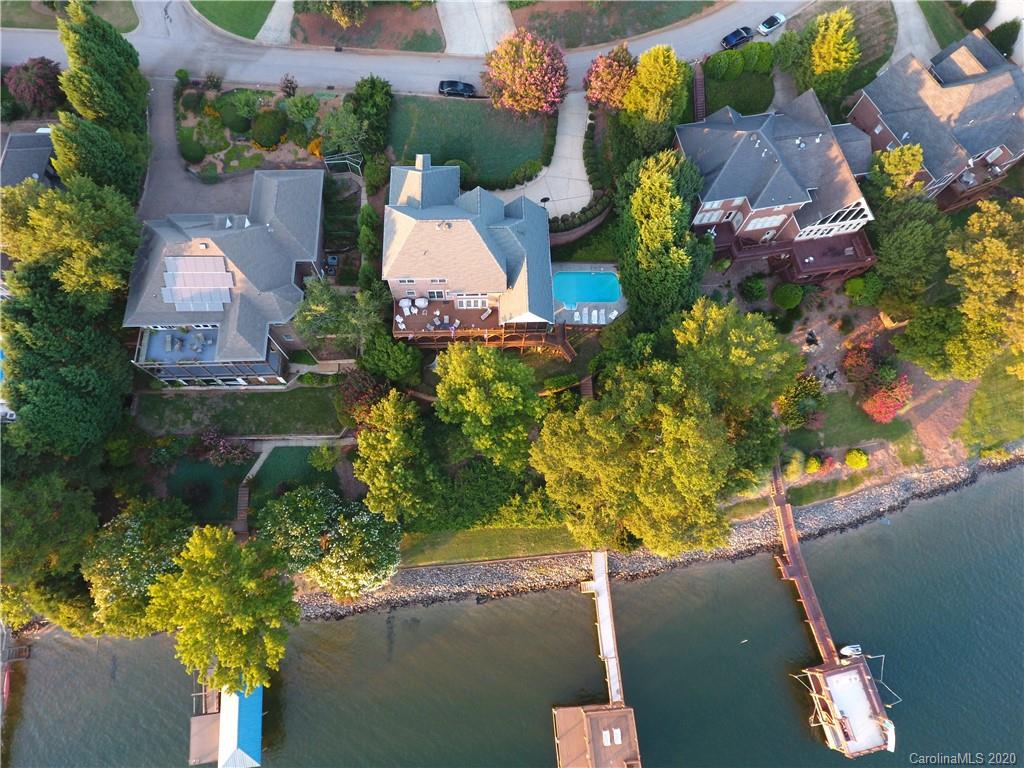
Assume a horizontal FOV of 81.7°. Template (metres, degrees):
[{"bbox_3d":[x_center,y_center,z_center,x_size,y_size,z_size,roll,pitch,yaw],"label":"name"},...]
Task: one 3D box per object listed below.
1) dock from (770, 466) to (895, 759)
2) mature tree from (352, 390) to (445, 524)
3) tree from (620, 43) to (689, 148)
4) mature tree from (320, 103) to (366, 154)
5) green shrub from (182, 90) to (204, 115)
[{"bbox_3d":[33.461,24.044,64.757,6.729,4.600,29.730,-11,70,-6],"label":"dock"},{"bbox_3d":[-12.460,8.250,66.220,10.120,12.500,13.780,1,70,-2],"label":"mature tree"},{"bbox_3d":[17.460,-34.820,72.730,8.240,11.500,11.500,1,70,-2],"label":"tree"},{"bbox_3d":[-20.841,-31.408,73.686,5.400,5.500,6.000,1,69,-2],"label":"mature tree"},{"bbox_3d":[-40.625,-35.799,75.245,2.700,2.200,2.800,1,69,-2],"label":"green shrub"}]

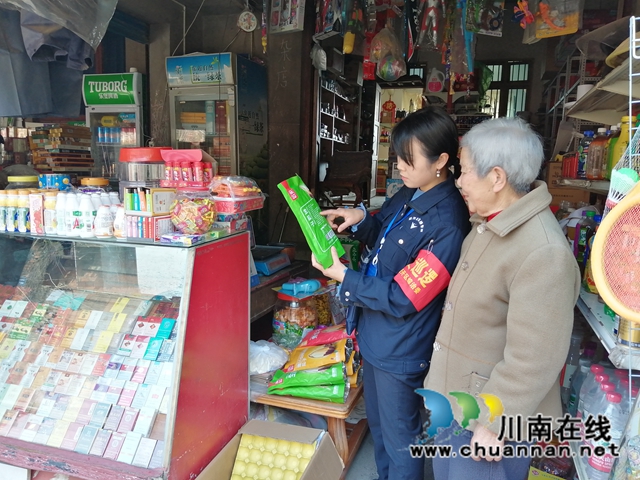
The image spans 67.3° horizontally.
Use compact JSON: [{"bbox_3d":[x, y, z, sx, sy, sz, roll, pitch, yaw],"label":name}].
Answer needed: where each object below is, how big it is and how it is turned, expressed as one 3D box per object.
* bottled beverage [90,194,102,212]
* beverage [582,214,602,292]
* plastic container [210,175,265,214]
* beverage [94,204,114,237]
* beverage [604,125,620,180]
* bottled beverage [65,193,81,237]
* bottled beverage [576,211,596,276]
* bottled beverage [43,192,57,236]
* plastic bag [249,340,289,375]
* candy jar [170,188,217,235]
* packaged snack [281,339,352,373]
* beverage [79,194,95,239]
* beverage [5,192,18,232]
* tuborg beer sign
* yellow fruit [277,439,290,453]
[{"bbox_3d":[-0.774,-0.089,1.666,0.048,0.148,0.048,4,9,13],"label":"bottled beverage"},{"bbox_3d":[0.847,0.038,1.465,0.060,0.232,0.060,4,9,13],"label":"beverage"},{"bbox_3d":[-0.336,-0.184,1.894,0.126,0.130,0.200,5,11,24],"label":"plastic container"},{"bbox_3d":[-0.735,-0.064,1.631,0.062,0.113,0.062,4,10,17],"label":"beverage"},{"bbox_3d":[1.173,-0.344,1.911,0.066,0.217,0.066,4,11,18],"label":"beverage"},{"bbox_3d":[-0.858,-0.087,1.656,0.050,0.147,0.050,4,10,17],"label":"bottled beverage"},{"bbox_3d":[0.838,0.021,1.491,0.064,0.222,0.064,4,11,18],"label":"bottled beverage"},{"bbox_3d":[-0.943,-0.096,1.680,0.043,0.147,0.043,4,9,13],"label":"bottled beverage"},{"bbox_3d":[-0.247,0.531,2.180,0.220,0.130,0.180,2,9,0],"label":"plastic bag"},{"bbox_3d":[-0.454,-0.105,1.728,0.158,0.165,0.158,4,10,17],"label":"candy jar"},{"bbox_3d":[-0.006,0.457,1.900,0.270,0.050,0.155,-15,22,24],"label":"packaged snack"},{"bbox_3d":[-0.798,-0.083,1.635,0.050,0.147,0.050,4,10,17],"label":"beverage"},{"bbox_3d":[-1.107,-0.109,1.722,0.043,0.149,0.043,4,9,13],"label":"beverage"},{"bbox_3d":[-1.607,-1.159,3.719,0.500,0.245,0.100,4,9,16],"label":"tuborg beer sign"},{"bbox_3d":[-0.140,0.787,1.840,0.050,0.050,0.050,2,9,0],"label":"yellow fruit"}]

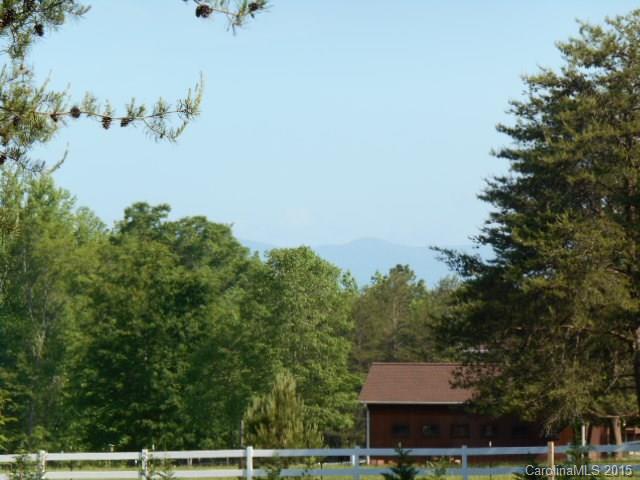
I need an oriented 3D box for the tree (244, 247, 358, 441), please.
[{"bbox_3d":[-0.883,5.672,165.299,5.541,10.592,5.541,0,-3,0],"label":"tree"}]

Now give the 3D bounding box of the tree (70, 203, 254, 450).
[{"bbox_3d":[-7.489,4.480,160.351,8.654,12.411,8.221,0,-3,0],"label":"tree"}]

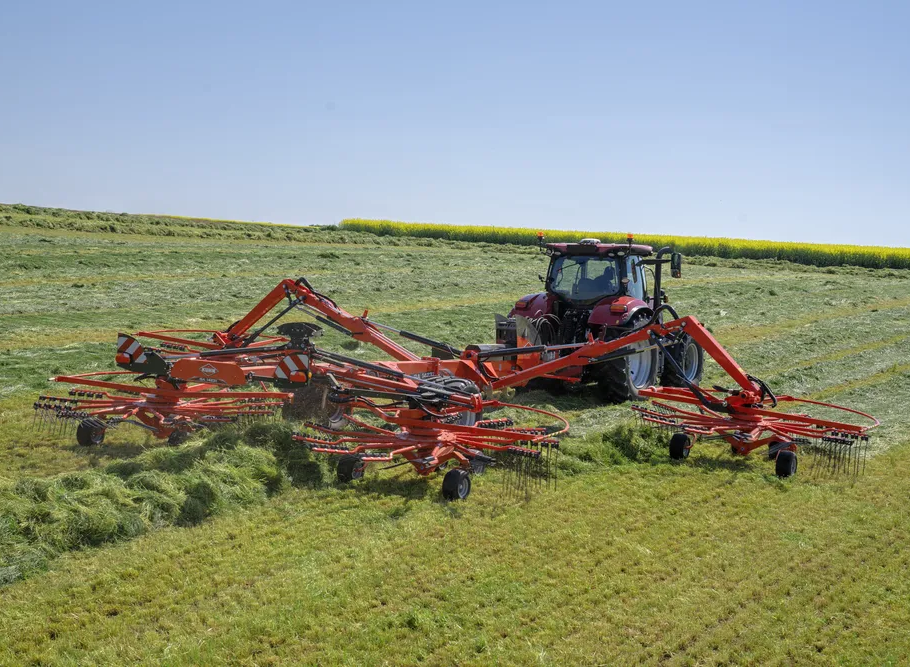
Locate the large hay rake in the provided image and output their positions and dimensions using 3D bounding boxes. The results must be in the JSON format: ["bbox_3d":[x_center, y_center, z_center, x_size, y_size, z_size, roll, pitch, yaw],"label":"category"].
[{"bbox_3d":[-0.346,0.561,25.208,13.400,2.400,11.900,6,5,27],"label":"large hay rake"}]

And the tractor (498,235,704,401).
[{"bbox_3d":[3.481,-0.322,33.621,2.650,3.200,5.200,4,4,31],"label":"tractor"}]

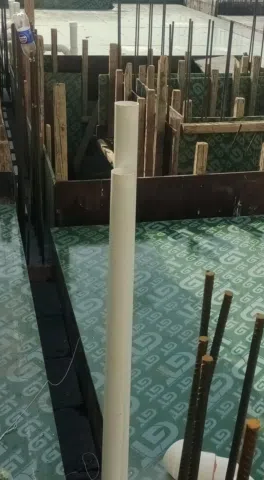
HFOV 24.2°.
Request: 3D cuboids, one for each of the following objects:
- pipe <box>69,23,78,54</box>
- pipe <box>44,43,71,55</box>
[{"bbox_3d":[-0.847,-2.939,9.042,0.112,0.480,0.112,-4,27,-13],"label":"pipe"},{"bbox_3d":[-1.101,-2.794,9.050,0.420,0.170,0.112,-4,27,-13],"label":"pipe"}]

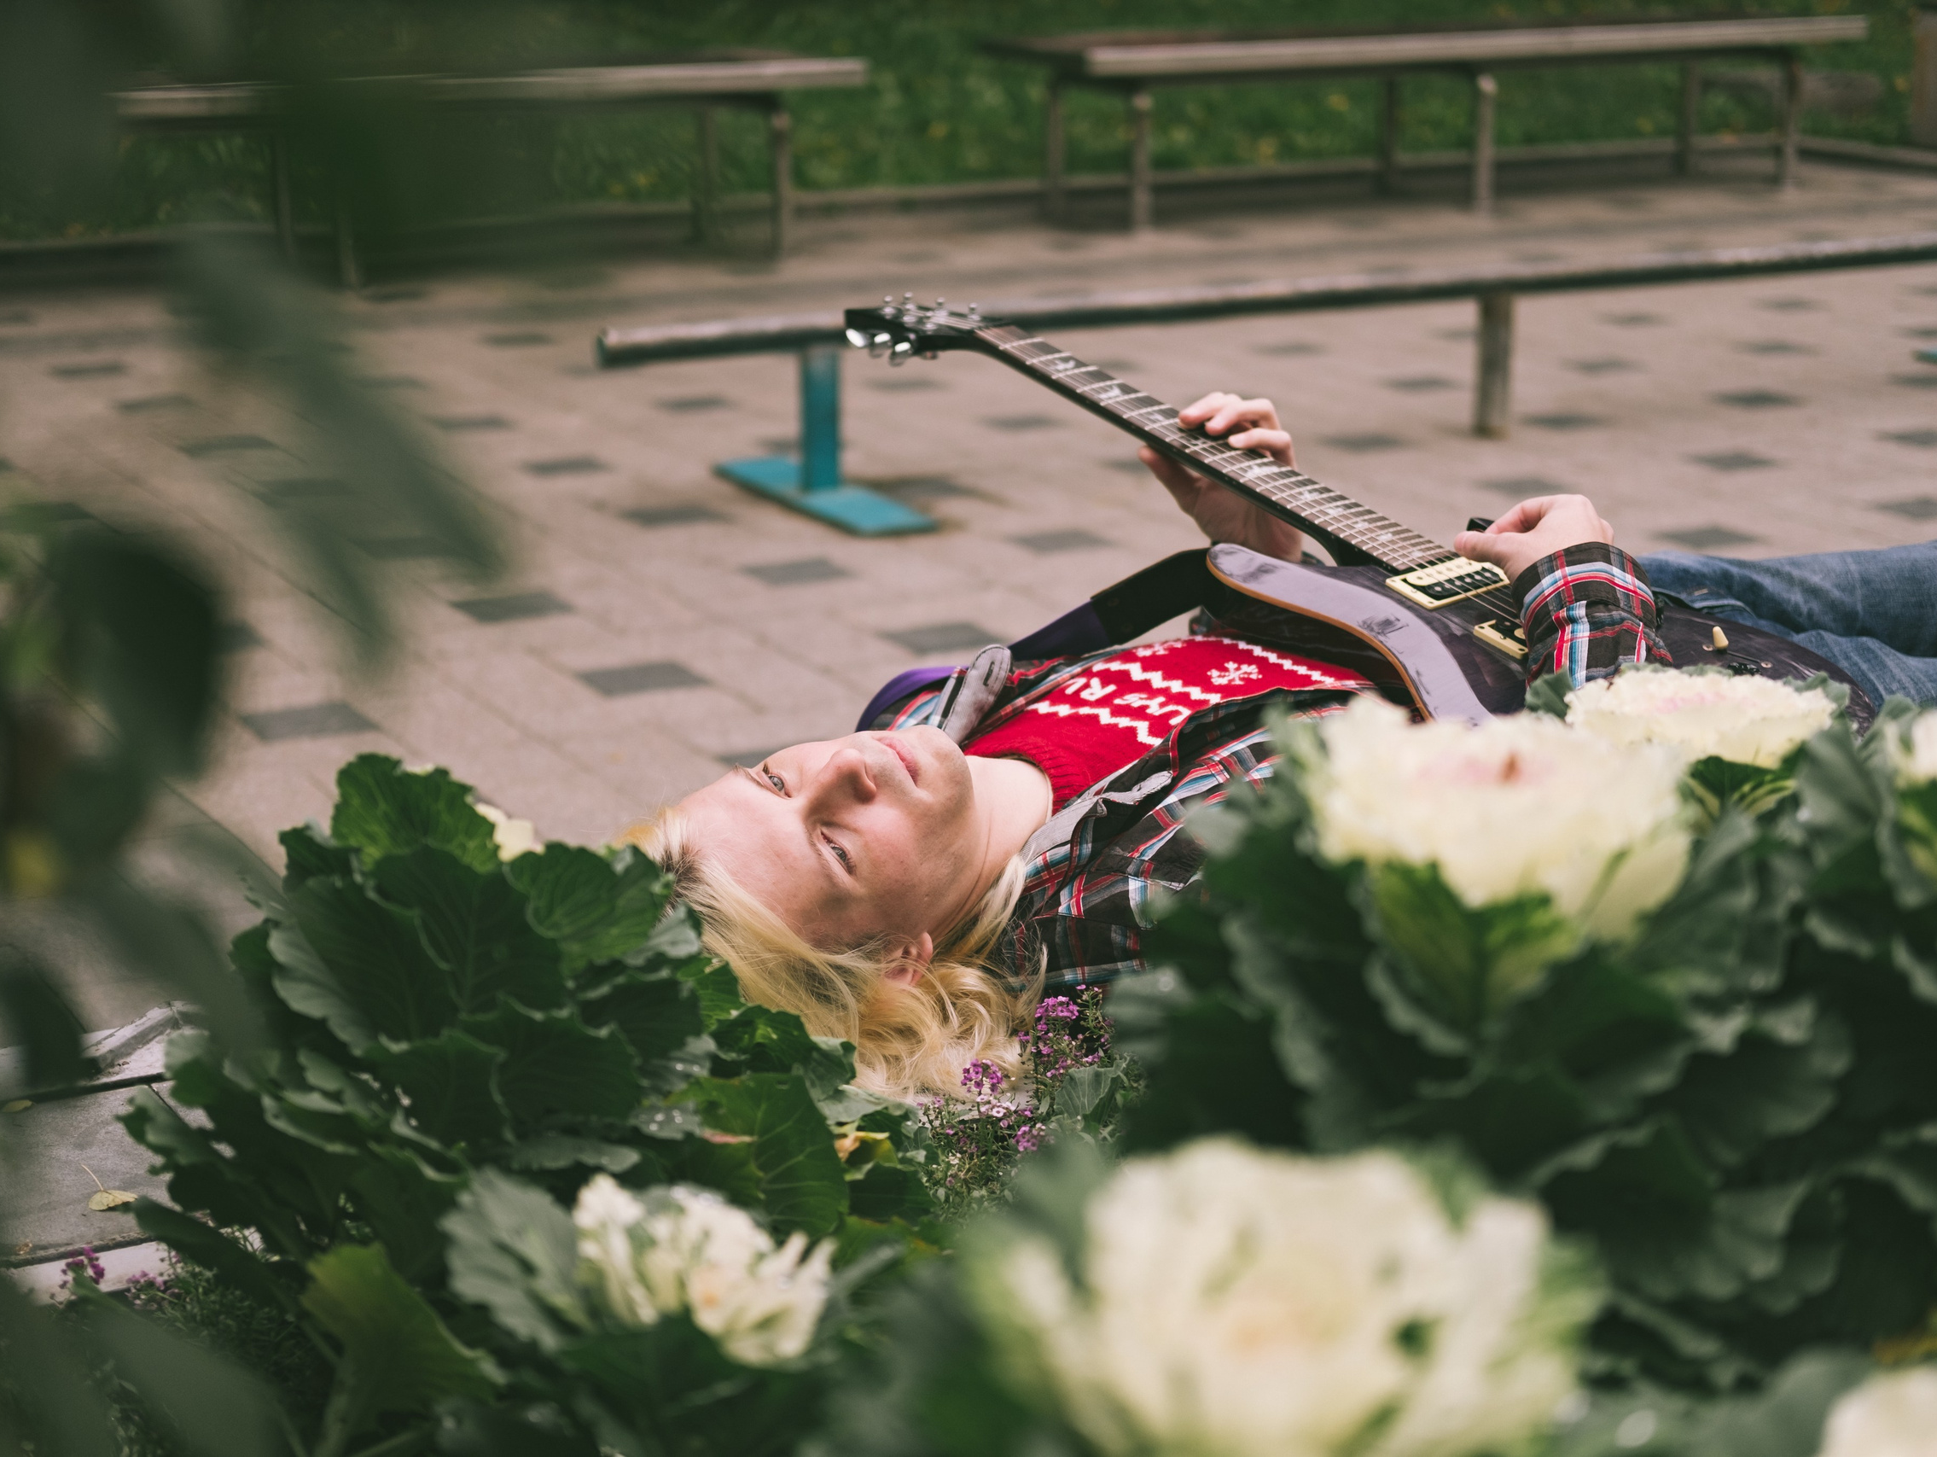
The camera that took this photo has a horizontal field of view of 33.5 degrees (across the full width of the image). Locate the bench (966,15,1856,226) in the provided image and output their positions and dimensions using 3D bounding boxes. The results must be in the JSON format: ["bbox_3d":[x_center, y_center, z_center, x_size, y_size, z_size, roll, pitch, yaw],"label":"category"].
[{"bbox_3d":[1.218,-1.558,8.201,2.421,0.446,0.510,-8,18,-28],"label":"bench"}]

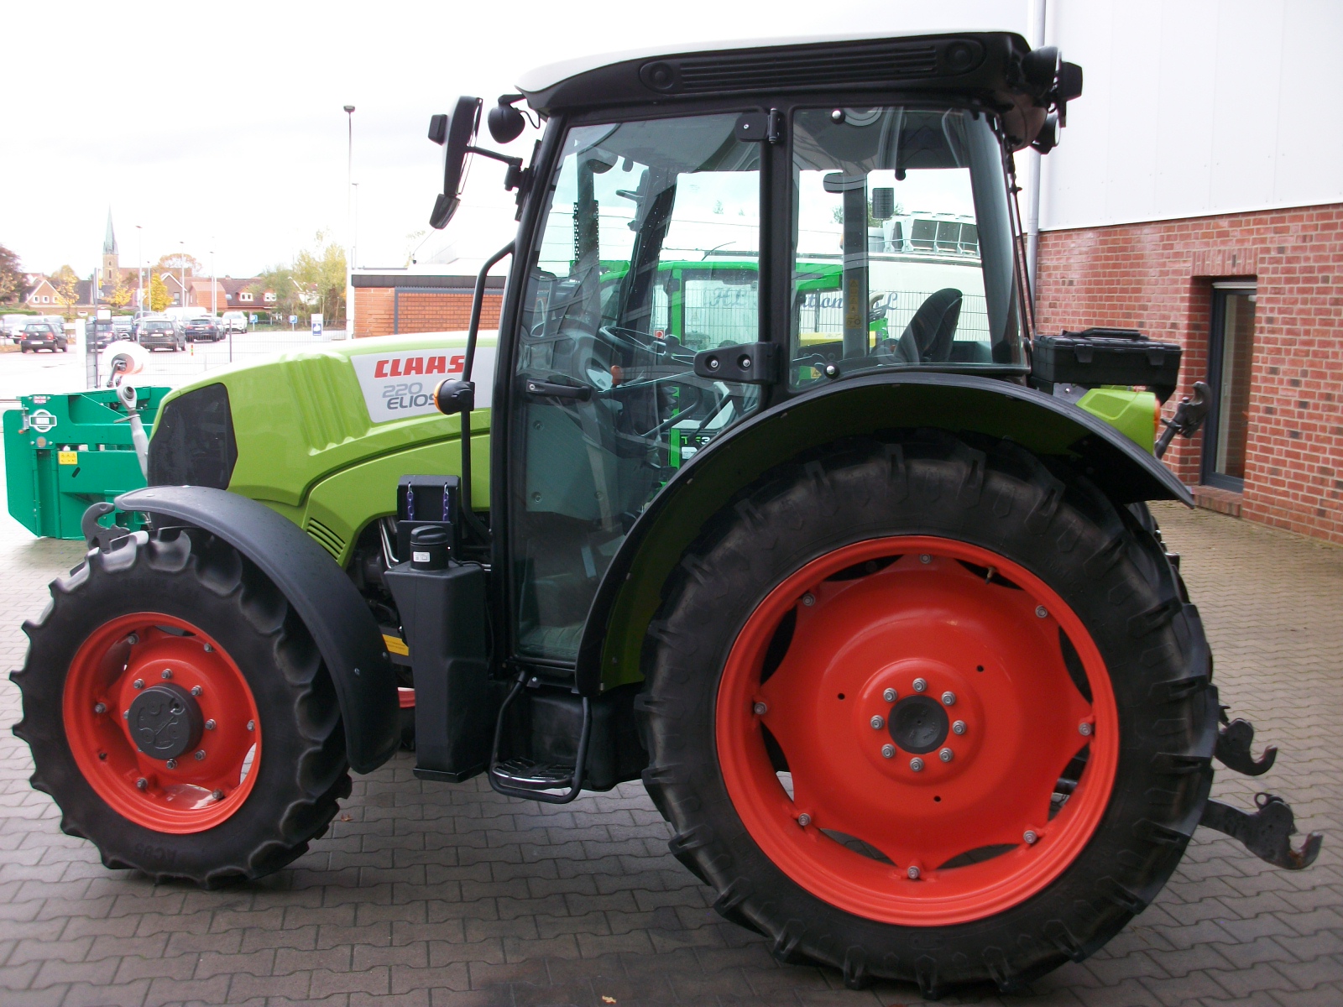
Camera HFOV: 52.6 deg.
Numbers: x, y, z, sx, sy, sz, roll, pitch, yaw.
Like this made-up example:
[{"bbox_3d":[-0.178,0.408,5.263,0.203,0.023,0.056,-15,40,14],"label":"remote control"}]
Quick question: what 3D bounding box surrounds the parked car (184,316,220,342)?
[{"bbox_3d":[-26.560,-9.895,77.000,1.790,1.470,4.500,-1,8,-16],"label":"parked car"}]

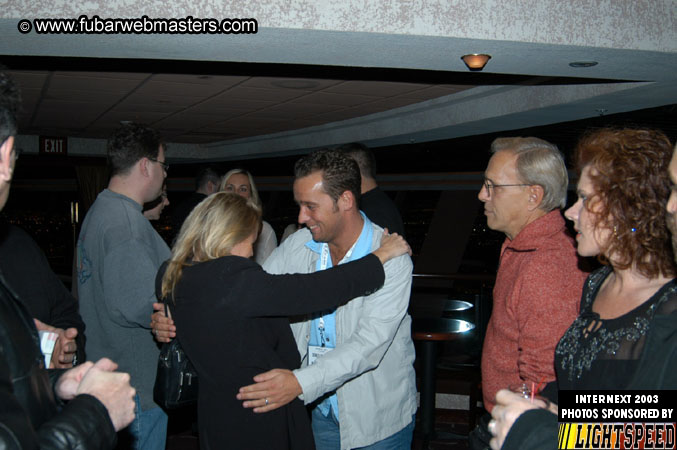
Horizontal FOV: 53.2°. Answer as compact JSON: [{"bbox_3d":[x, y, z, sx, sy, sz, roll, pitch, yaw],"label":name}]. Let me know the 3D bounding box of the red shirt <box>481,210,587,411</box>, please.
[{"bbox_3d":[0.530,0.238,1.780,0.320,0.560,0.500,1,2,6],"label":"red shirt"}]

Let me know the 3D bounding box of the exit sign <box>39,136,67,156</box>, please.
[{"bbox_3d":[-3.444,-0.946,8.150,0.310,0.235,0.050,-1,3,-26],"label":"exit sign"}]

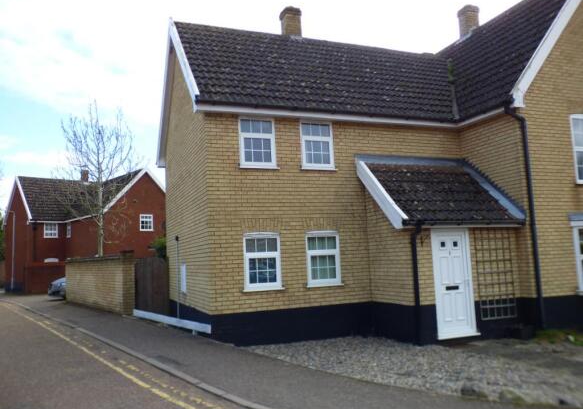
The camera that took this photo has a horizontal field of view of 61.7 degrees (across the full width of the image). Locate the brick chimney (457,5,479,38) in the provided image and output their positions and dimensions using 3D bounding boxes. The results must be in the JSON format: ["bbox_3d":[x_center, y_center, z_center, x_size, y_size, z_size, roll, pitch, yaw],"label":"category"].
[{"bbox_3d":[5.625,-5.736,15.593,0.510,1.020,0.450,0,-7,-21],"label":"brick chimney"}]

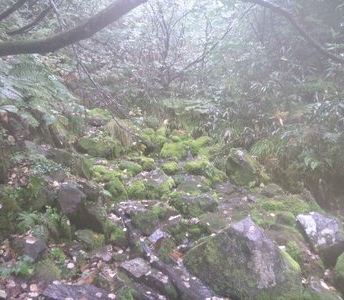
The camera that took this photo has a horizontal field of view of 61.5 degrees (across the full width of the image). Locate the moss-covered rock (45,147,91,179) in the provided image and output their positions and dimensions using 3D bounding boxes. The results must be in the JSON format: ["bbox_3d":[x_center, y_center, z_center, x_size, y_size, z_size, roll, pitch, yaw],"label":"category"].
[{"bbox_3d":[-1.576,0.190,4.400,0.709,0.420,0.550,0,6,0],"label":"moss-covered rock"}]

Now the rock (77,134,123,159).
[{"bbox_3d":[-1.681,-0.081,6.700,1.035,0.484,0.724,0,7,0],"label":"rock"}]

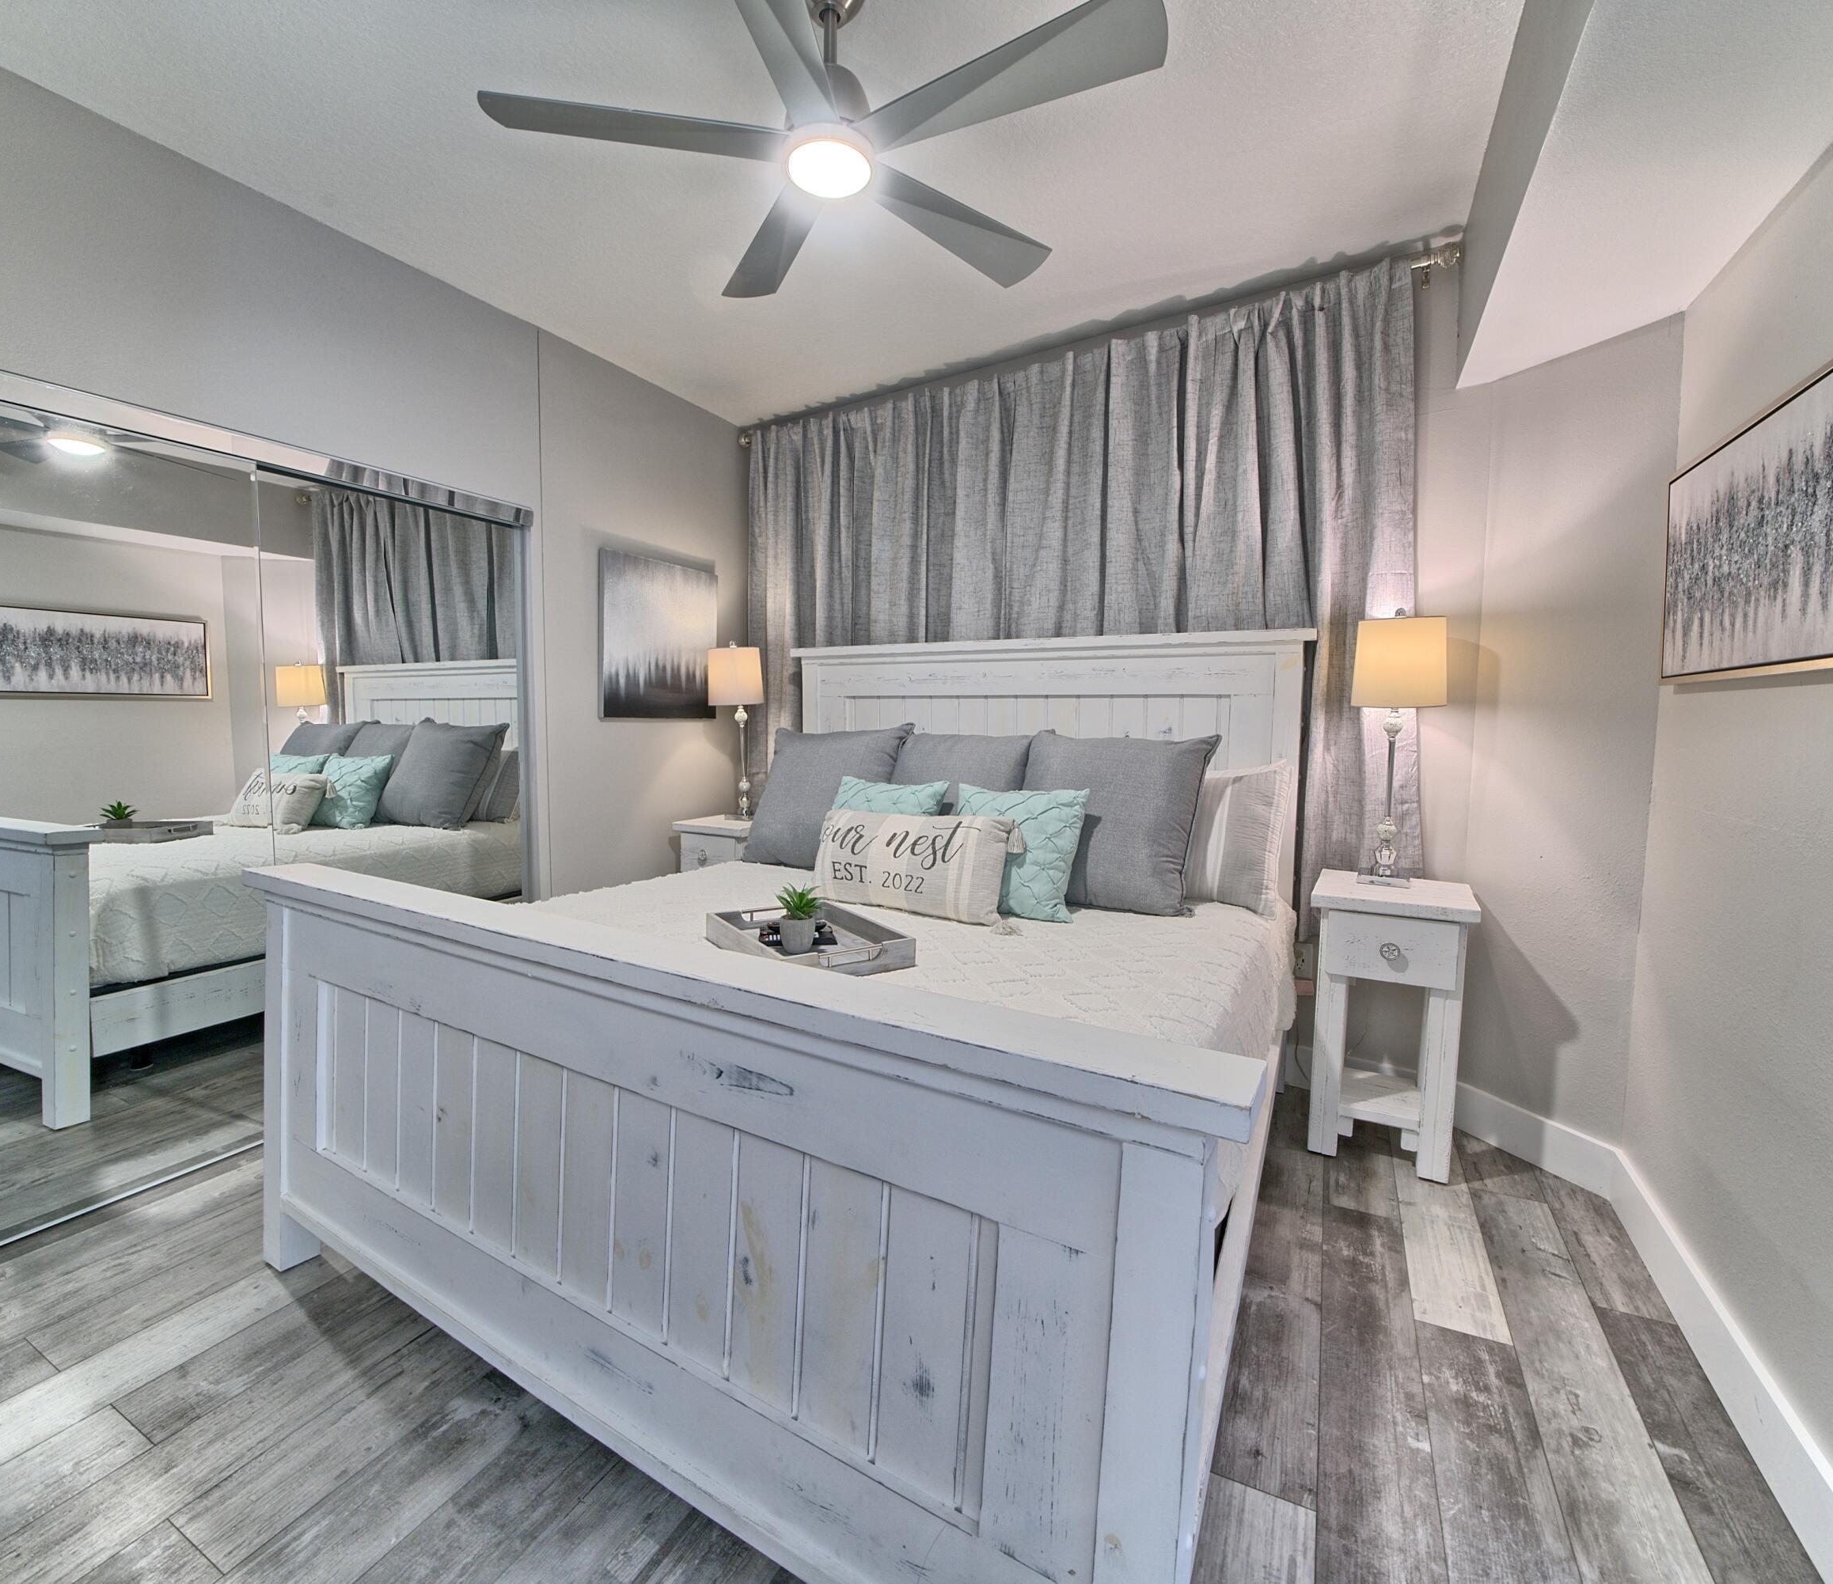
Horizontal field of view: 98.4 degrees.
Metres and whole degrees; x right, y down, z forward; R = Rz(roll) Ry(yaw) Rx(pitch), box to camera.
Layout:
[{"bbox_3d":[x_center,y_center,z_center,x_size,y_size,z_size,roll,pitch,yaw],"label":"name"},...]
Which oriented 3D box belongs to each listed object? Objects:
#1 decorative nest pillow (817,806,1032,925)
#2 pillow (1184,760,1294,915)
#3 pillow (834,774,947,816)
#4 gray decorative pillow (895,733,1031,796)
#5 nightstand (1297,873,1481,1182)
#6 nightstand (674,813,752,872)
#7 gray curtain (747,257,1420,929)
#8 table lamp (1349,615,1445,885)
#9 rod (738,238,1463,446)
[{"bbox_3d":[-0.025,0.211,2.357,0.610,0.300,0.140,4,-19,28],"label":"decorative nest pillow"},{"bbox_3d":[0.834,0.133,2.765,0.800,0.520,0.170,4,-7,28],"label":"pillow"},{"bbox_3d":[-0.116,0.140,2.583,0.420,0.400,0.140,4,-21,28],"label":"pillow"},{"bbox_3d":[0.168,0.049,2.868,0.610,0.580,0.190,4,-20,28],"label":"gray decorative pillow"},{"bbox_3d":[1.494,0.717,2.551,0.430,0.820,0.450,4,5,28],"label":"nightstand"},{"bbox_3d":[-0.805,0.550,3.732,0.430,0.820,0.440,4,5,28],"label":"nightstand"},{"bbox_3d":[0.393,-0.639,3.258,2.800,2.140,0.120,4,5,28],"label":"gray curtain"},{"bbox_3d":[1.516,-0.128,2.528,0.260,0.870,0.260,4,5,28],"label":"table lamp"},{"bbox_3d":[0.424,-1.694,3.159,2.870,0.060,0.080,1,4,28],"label":"rod"}]

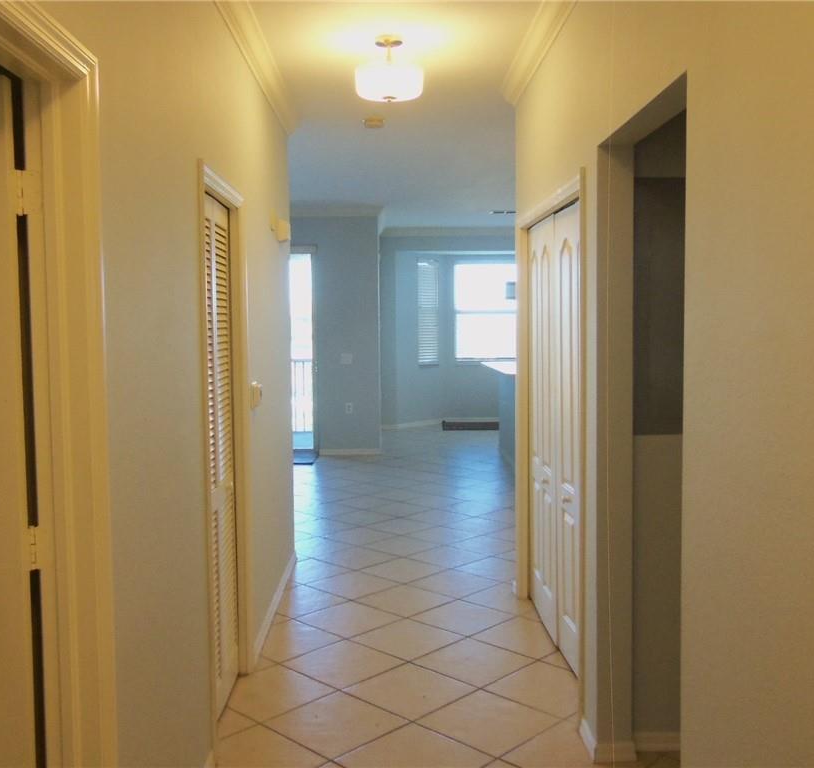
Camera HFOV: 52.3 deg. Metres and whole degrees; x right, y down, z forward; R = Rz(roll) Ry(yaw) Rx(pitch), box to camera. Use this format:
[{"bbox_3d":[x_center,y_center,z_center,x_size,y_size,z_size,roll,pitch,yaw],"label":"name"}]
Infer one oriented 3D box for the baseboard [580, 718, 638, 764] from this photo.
[{"bbox_3d":[0.729,1.283,3.011,0.170,0.080,0.225,-1,4,-1],"label":"baseboard"}]

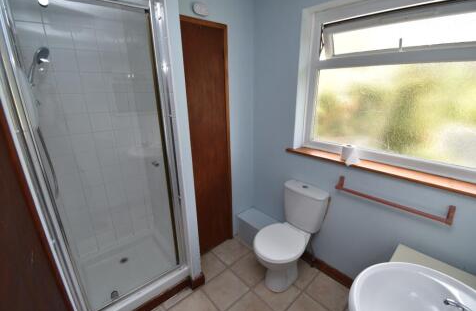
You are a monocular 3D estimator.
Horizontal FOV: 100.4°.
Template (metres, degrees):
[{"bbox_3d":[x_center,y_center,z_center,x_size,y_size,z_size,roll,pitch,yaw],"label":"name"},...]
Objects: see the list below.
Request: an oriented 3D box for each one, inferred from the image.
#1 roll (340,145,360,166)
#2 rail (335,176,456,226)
[{"bbox_3d":[0.830,-0.009,1.460,0.106,0.105,0.106,-15,23,-38],"label":"roll"},{"bbox_3d":[0.950,0.264,1.279,0.072,0.092,0.603,-15,23,-38],"label":"rail"}]

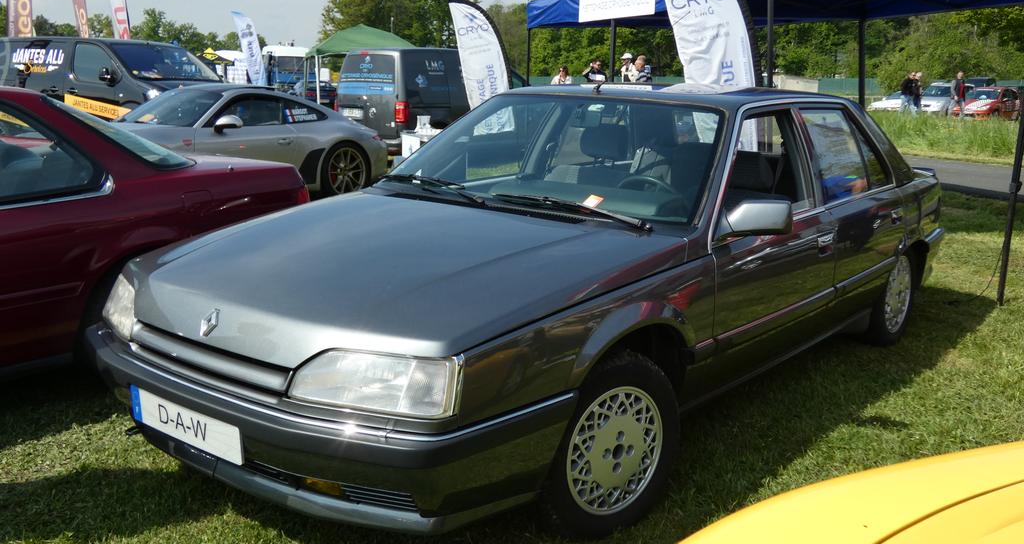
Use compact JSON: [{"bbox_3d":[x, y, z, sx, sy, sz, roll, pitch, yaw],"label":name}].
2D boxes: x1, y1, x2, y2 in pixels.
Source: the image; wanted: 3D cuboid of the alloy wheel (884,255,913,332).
[{"bbox_3d":[1.946,0.102,5.120,0.180,0.420,0.420,10,15,37],"label":"alloy wheel"}]

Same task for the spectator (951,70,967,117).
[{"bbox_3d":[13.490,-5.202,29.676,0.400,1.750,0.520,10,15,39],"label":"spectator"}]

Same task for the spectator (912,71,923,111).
[{"bbox_3d":[12.638,-5.375,30.568,0.380,1.740,0.500,10,15,39],"label":"spectator"}]

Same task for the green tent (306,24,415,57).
[{"bbox_3d":[-4.247,-5.650,27.774,3.000,2.700,3.000,-3,12,-17],"label":"green tent"}]

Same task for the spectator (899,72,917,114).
[{"bbox_3d":[14.025,-6.212,34.678,0.500,1.750,0.500,5,13,22],"label":"spectator"}]

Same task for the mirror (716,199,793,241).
[{"bbox_3d":[0.801,-0.176,3.200,0.220,0.140,0.150,10,15,38],"label":"mirror"}]

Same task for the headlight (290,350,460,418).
[{"bbox_3d":[-0.331,0.260,2.450,0.460,0.155,0.190,7,14,28],"label":"headlight"}]

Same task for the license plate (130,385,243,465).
[{"bbox_3d":[-0.888,0.410,2.662,0.520,0.110,0.020,10,18,38],"label":"license plate"}]

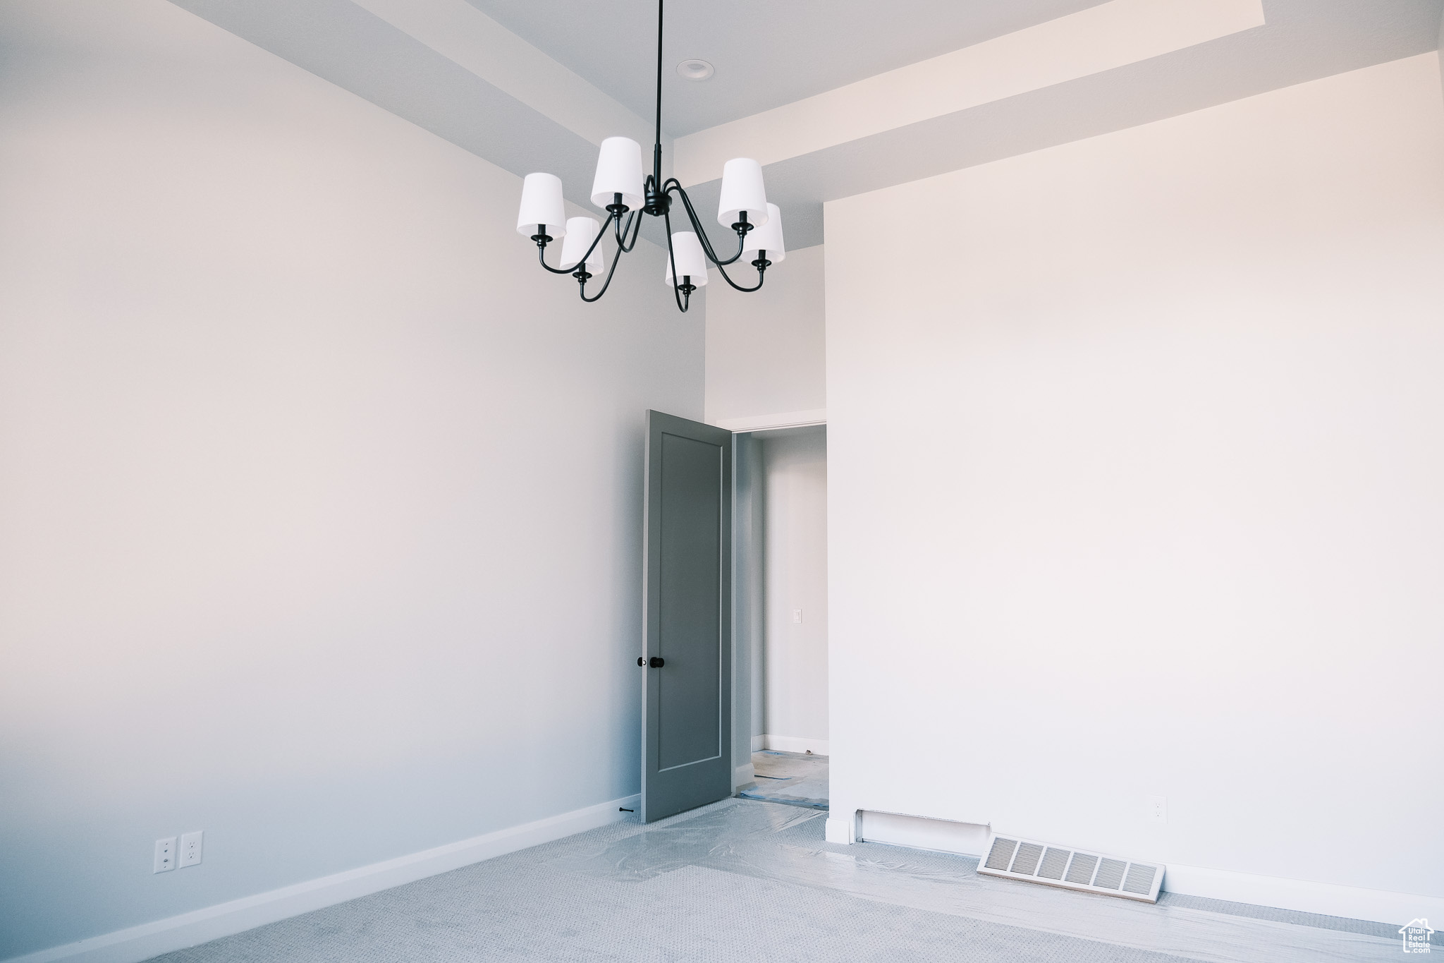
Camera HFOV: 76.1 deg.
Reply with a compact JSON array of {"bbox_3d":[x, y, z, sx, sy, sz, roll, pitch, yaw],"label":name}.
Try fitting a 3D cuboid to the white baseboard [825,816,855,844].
[{"bbox_3d":[0.628,1.887,4.988,0.135,0.127,0.020,-4,-9,29],"label":"white baseboard"}]

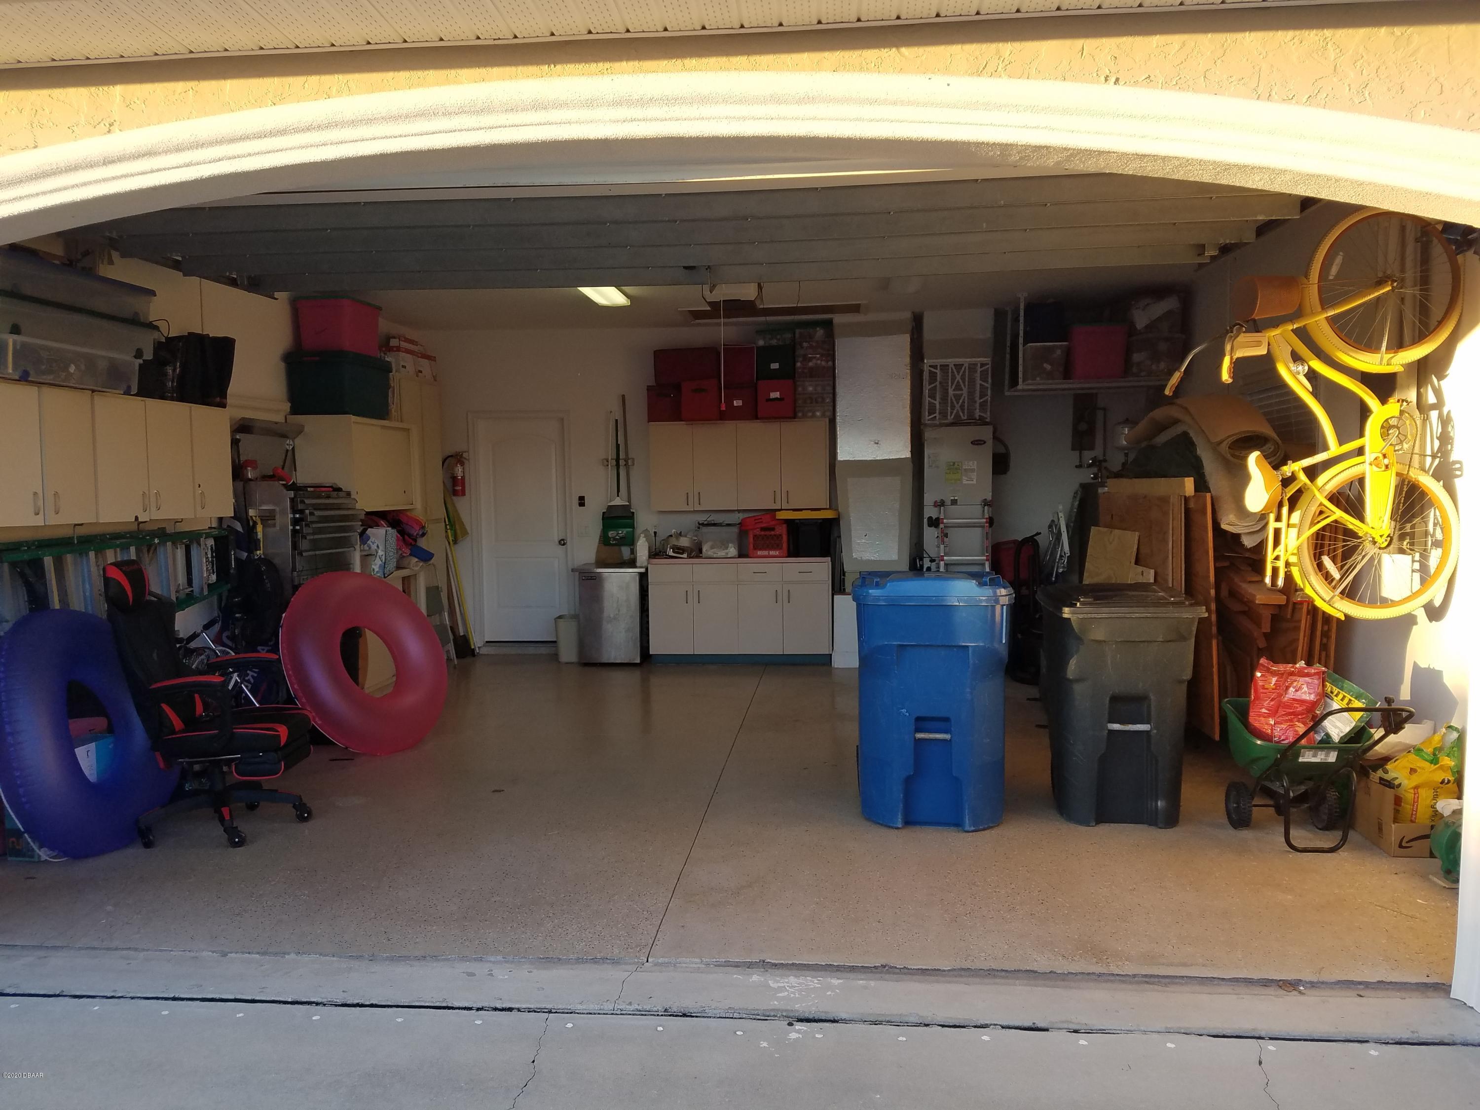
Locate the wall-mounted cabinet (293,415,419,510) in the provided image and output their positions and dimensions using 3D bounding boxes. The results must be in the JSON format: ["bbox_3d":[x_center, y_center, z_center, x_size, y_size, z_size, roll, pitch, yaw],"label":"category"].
[{"bbox_3d":[-2.840,-0.651,8.226,0.465,0.643,1.200,0,3,5],"label":"wall-mounted cabinet"}]

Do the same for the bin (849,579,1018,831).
[{"bbox_3d":[0.888,0.635,5.179,0.690,1.080,0.800,0,3,8],"label":"bin"}]

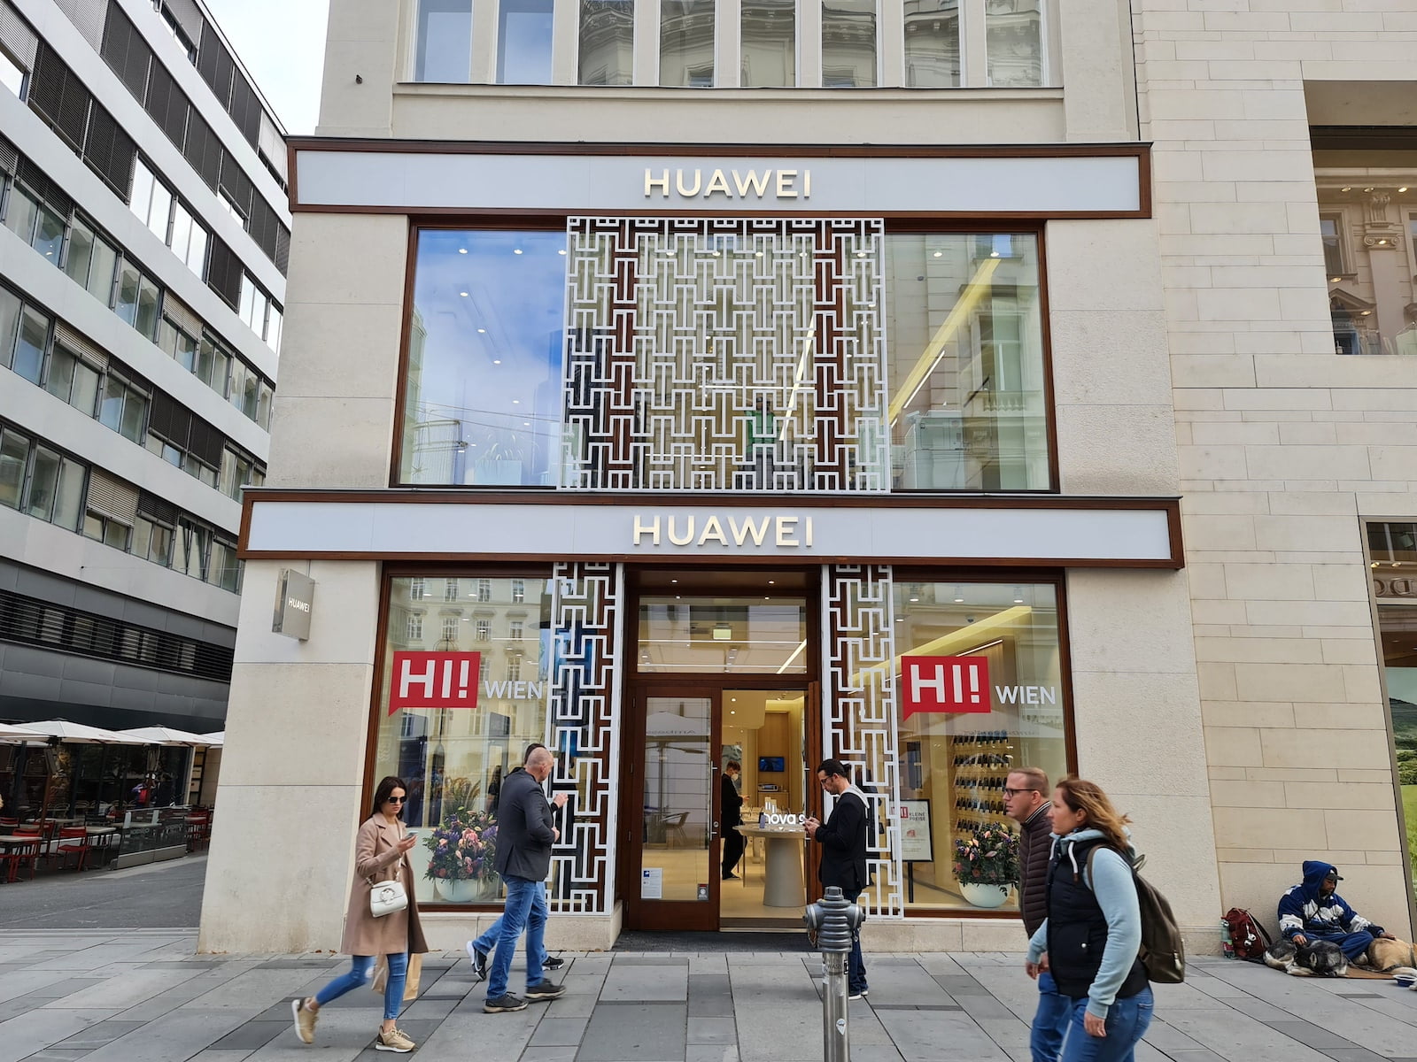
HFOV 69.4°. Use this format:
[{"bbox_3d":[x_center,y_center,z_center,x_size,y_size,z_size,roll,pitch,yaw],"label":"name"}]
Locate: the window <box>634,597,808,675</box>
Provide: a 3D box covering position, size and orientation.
[{"bbox_3d":[0.156,1.105,10.905,1.790,0.810,0.080,1,-12,0],"label":"window"}]

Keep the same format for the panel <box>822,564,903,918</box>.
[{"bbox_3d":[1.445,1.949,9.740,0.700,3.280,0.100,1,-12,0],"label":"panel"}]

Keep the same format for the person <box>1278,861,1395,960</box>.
[{"bbox_3d":[5.498,3.370,9.026,0.860,0.840,0.700,3,-13,-9],"label":"person"}]

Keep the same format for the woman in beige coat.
[{"bbox_3d":[-2.127,2.370,6.426,0.760,1.600,0.500,-4,-13,22],"label":"woman in beige coat"}]

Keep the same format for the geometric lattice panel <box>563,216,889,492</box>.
[{"bbox_3d":[0.170,-1.853,10.577,3.350,3.010,0.090,1,-12,0],"label":"geometric lattice panel"}]

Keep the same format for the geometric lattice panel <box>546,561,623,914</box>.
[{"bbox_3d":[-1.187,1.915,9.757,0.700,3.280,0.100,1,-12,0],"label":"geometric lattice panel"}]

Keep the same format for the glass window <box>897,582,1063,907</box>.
[{"bbox_3d":[2.525,2.024,9.771,1.750,3.090,0.090,1,-12,0],"label":"glass window"}]

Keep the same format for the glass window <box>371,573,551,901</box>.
[{"bbox_3d":[-2.351,1.987,9.820,1.630,3.100,0.080,1,-12,0],"label":"glass window"}]

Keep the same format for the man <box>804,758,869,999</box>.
[{"bbox_3d":[0.983,2.608,7.766,0.490,1.710,0.500,0,-13,3],"label":"man"}]

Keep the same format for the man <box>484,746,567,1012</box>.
[{"bbox_3d":[-1.334,2.490,7.442,0.600,1.770,0.520,6,-13,-21],"label":"man"}]

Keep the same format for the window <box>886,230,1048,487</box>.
[{"bbox_3d":[2.671,-1.800,10.644,1.610,2.820,0.080,1,-12,0],"label":"window"}]

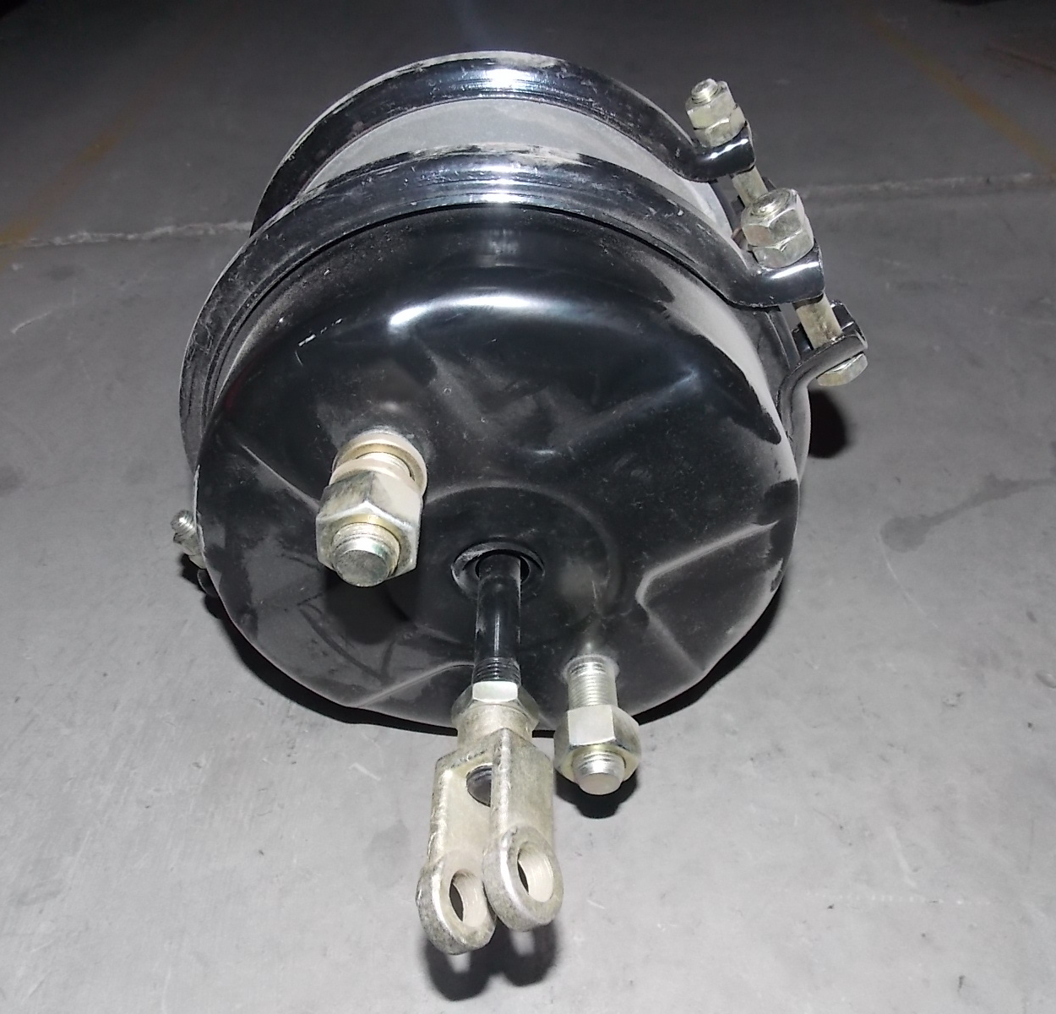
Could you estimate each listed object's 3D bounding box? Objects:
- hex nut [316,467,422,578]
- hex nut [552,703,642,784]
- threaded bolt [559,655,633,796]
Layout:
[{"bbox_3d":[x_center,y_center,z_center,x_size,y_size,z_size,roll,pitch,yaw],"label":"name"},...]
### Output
[{"bbox_3d":[-0.039,0.005,0.224,0.024,0.028,0.014,5,43,-5],"label":"hex nut"},{"bbox_3d":[0.023,0.079,0.295,0.028,0.024,0.014,-9,43,8],"label":"hex nut"},{"bbox_3d":[0.023,0.073,0.301,0.018,0.018,0.044,-9,43,8],"label":"threaded bolt"}]

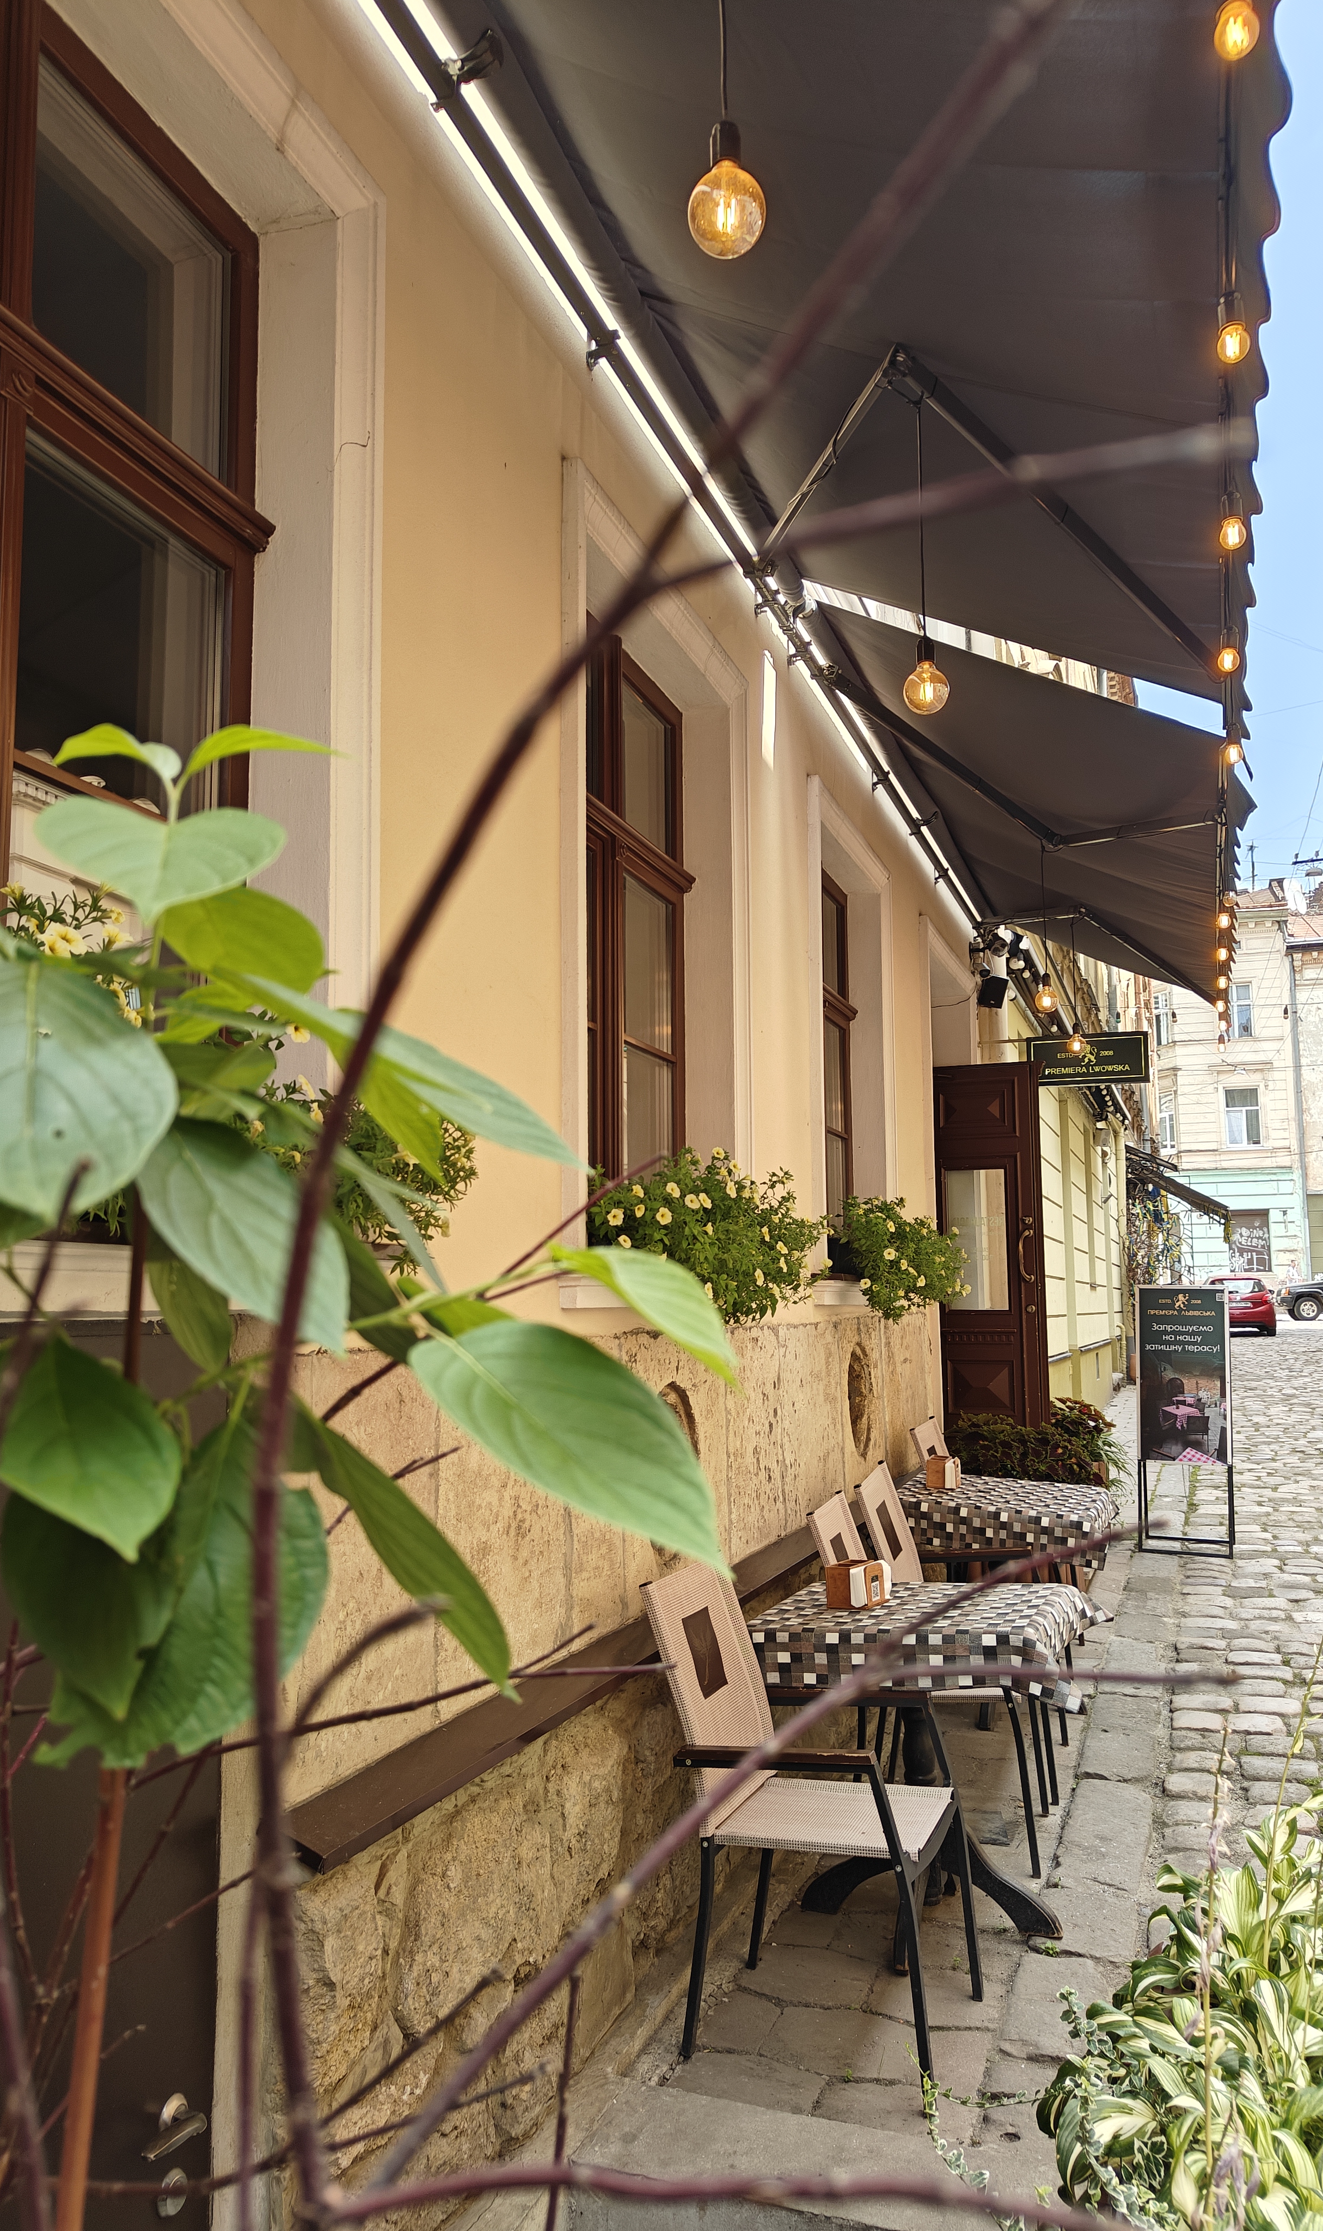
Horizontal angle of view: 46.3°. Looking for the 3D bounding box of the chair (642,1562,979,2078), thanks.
[{"bbox_3d":[0.340,1.495,3.397,0.620,0.920,0.500,-3,-7,20],"label":"chair"}]

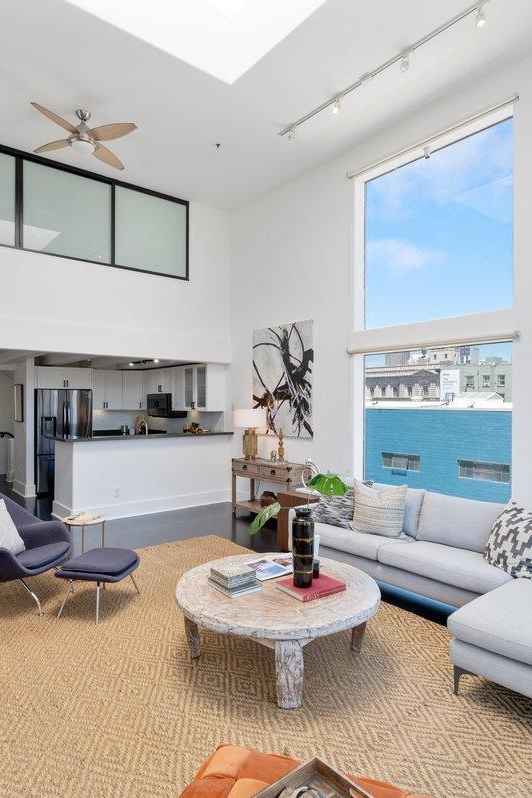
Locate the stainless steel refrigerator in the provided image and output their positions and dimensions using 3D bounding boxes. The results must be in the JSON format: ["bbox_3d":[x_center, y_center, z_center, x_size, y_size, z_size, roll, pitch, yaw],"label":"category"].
[{"bbox_3d":[-3.667,0.720,8.277,0.910,1.770,0.750,0,0,-39],"label":"stainless steel refrigerator"}]

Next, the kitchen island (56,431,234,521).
[{"bbox_3d":[-1.851,1.064,6.964,2.500,1.100,0.980,0,0,-40],"label":"kitchen island"}]

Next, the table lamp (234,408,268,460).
[{"bbox_3d":[-0.211,0.478,6.370,0.445,0.675,0.445,0,0,0],"label":"table lamp"}]

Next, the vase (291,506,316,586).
[{"bbox_3d":[0.233,0.918,2.895,0.137,0.466,0.137,0,0,0],"label":"vase"}]

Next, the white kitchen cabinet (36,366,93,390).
[{"bbox_3d":[-3.617,-0.344,8.169,0.920,0.360,0.600,0,0,-40],"label":"white kitchen cabinet"}]

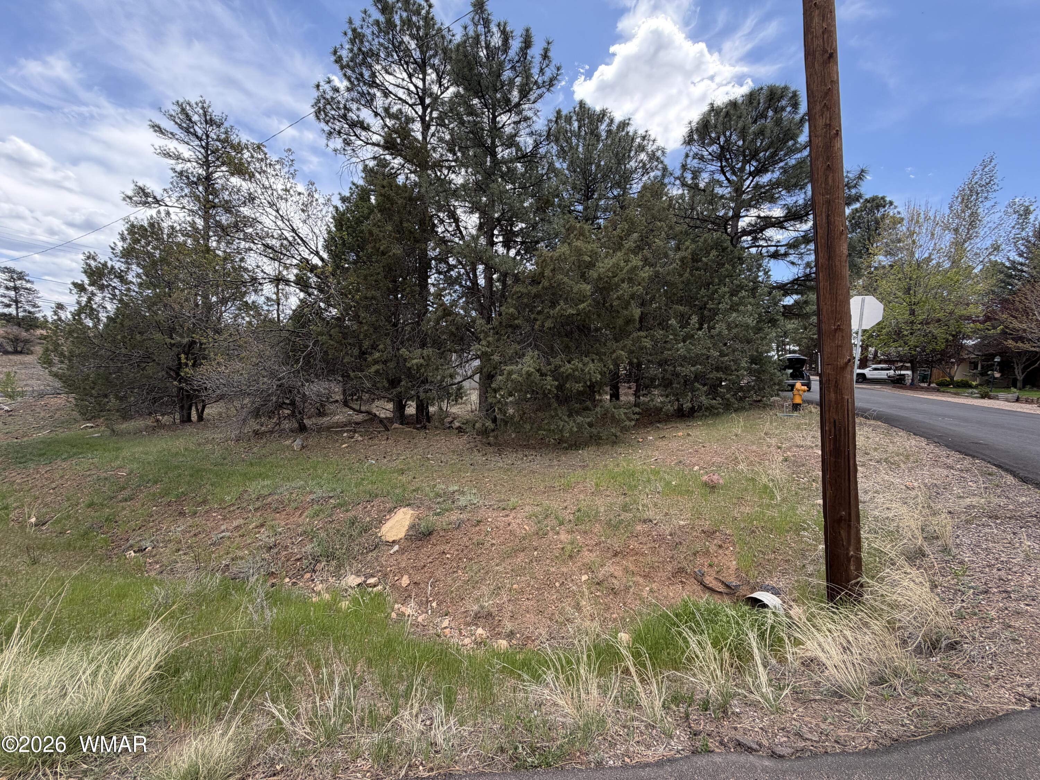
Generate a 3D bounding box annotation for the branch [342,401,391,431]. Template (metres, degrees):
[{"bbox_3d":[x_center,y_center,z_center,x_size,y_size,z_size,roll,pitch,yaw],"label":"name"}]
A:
[{"bbox_3d":[-3.870,0.655,10.600,1.150,0.720,0.450,-1,2,-14],"label":"branch"}]

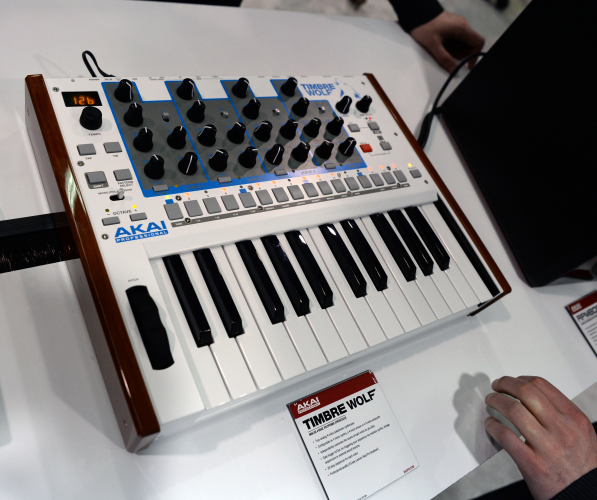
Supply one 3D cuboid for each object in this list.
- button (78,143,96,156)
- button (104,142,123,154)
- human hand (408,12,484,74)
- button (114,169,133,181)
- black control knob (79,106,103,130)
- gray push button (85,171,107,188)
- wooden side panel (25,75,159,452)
[{"bbox_3d":[-0.186,-0.088,0.440,0.014,0.003,0.011,-13,66,-32],"label":"button"},{"bbox_3d":[-0.167,-0.092,0.451,0.014,0.003,0.011,-13,66,-32],"label":"button"},{"bbox_3d":[0.267,-0.371,0.896,0.155,0.085,0.090,7,55,-23],"label":"human hand"},{"bbox_3d":[-0.153,-0.065,0.437,0.014,0.003,0.011,-13,65,-33],"label":"button"},{"bbox_3d":[-0.188,-0.120,0.454,0.019,0.012,0.019,-13,66,-32],"label":"black control knob"},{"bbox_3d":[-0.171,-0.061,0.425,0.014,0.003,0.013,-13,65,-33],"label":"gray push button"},{"bbox_3d":[-0.189,0.000,0.434,0.015,0.068,0.343,-13,66,-32],"label":"wooden side panel"}]

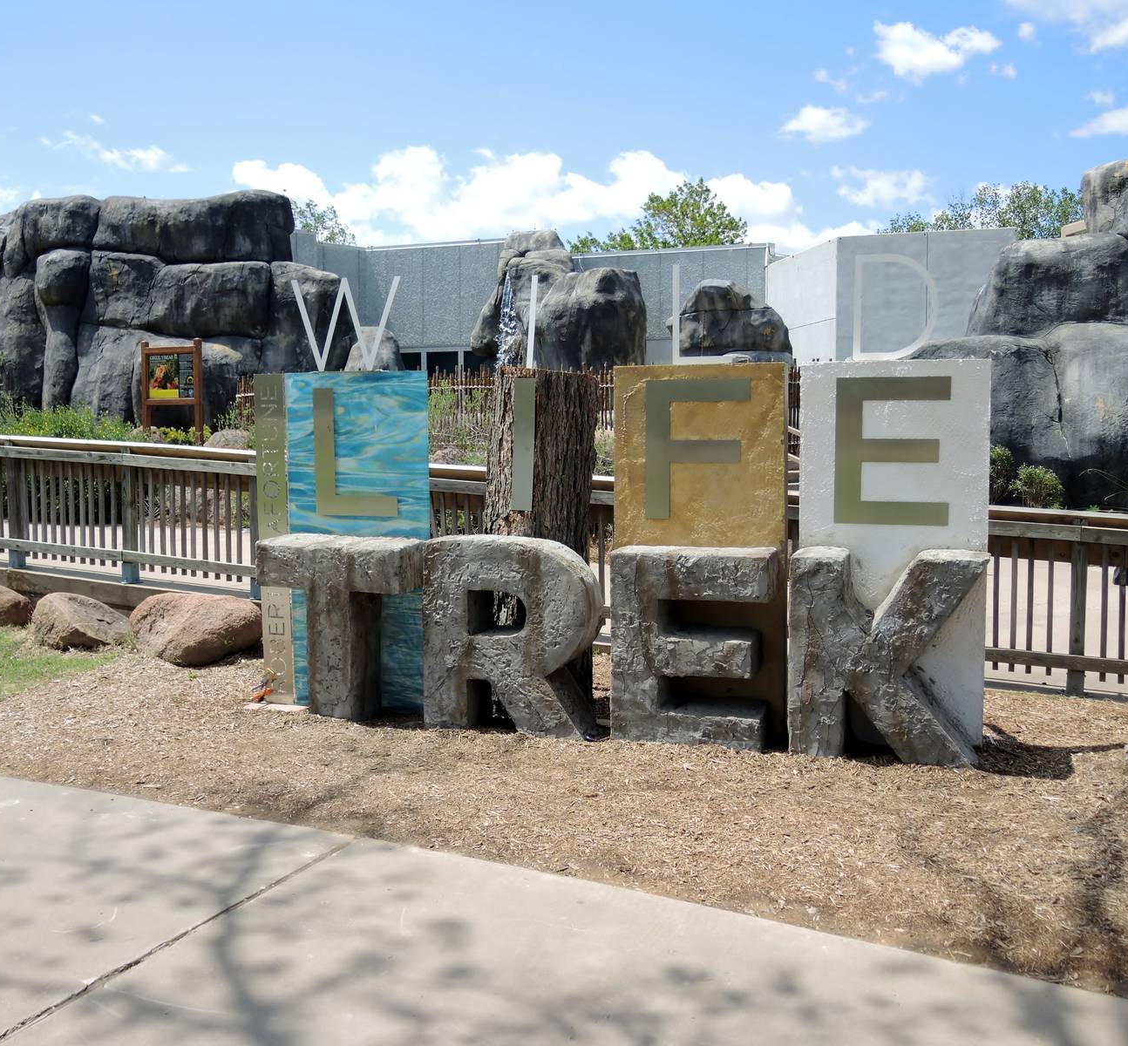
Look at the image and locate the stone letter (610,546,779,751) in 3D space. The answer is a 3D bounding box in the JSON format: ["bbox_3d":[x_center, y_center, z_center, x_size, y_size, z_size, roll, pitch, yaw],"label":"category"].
[{"bbox_3d":[0.645,0.604,5.553,0.768,0.934,0.384,1,5,15],"label":"stone letter"}]

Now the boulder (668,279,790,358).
[{"bbox_3d":[3.706,-4.382,25.000,2.600,1.950,2.000,0,5,8],"label":"boulder"}]

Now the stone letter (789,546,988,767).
[{"bbox_3d":[1.532,0.625,5.412,0.865,0.965,0.391,1,5,16],"label":"stone letter"}]

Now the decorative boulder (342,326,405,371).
[{"bbox_3d":[-4.068,-3.373,24.000,1.500,1.750,1.400,-1,5,-9],"label":"decorative boulder"}]

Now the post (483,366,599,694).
[{"bbox_3d":[-0.082,0.099,6.182,0.566,1.848,0.525,1,5,15],"label":"post"}]

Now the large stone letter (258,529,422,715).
[{"bbox_3d":[-1.179,0.558,6.051,0.823,0.934,0.384,1,5,15],"label":"large stone letter"}]

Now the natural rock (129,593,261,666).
[{"bbox_3d":[-2.453,0.707,7.499,0.800,0.460,0.620,0,5,0],"label":"natural rock"}]

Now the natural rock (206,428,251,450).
[{"bbox_3d":[-4.426,-1.021,15.000,0.680,0.500,0.600,-2,5,-16],"label":"natural rock"}]

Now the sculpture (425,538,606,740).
[{"bbox_3d":[-0.249,0.588,5.917,0.884,0.980,0.391,1,5,16],"label":"sculpture"}]

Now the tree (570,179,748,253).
[{"bbox_3d":[3.163,-6.414,37.000,6.100,9.000,6.000,0,5,0],"label":"tree"}]

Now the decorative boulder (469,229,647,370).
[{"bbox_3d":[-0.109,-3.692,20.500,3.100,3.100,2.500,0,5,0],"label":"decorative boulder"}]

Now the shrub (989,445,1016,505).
[{"bbox_3d":[6.127,-0.688,16.000,0.650,0.860,0.650,1,5,21],"label":"shrub"}]

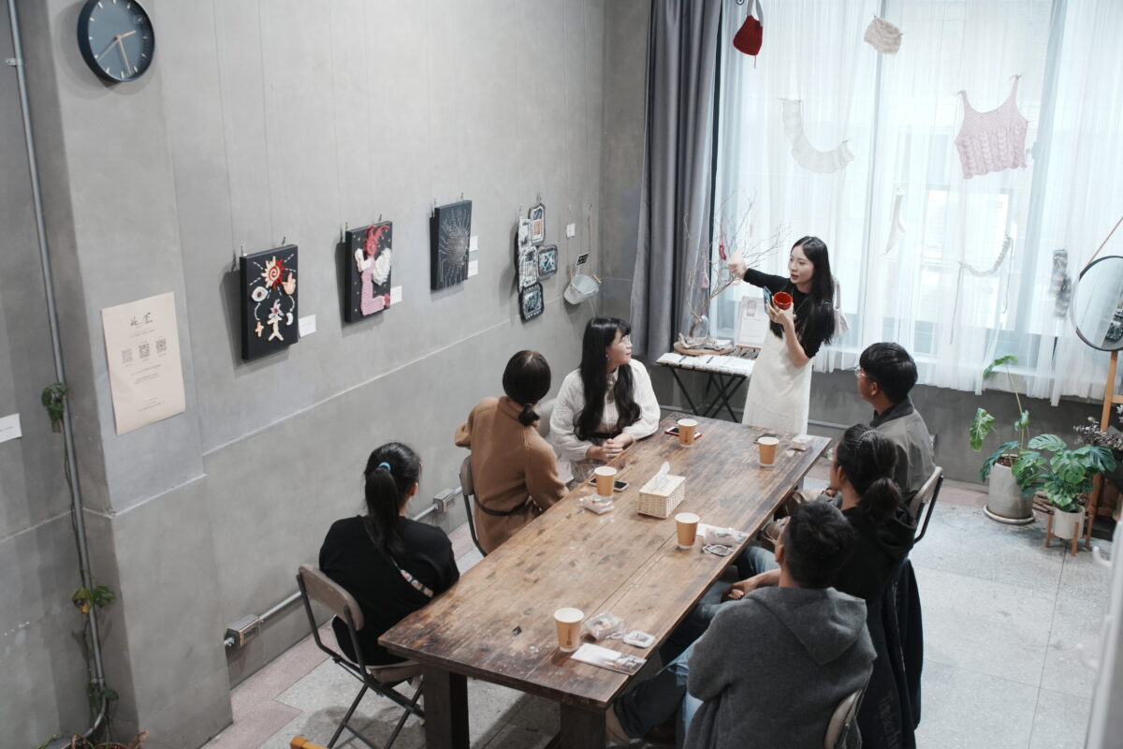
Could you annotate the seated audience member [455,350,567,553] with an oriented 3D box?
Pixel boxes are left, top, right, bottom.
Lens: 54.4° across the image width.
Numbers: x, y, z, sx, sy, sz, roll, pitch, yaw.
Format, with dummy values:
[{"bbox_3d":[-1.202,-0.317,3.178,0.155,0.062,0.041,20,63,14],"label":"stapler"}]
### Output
[{"bbox_3d":[-0.061,0.508,4.784,0.550,1.270,0.680,15,23,42],"label":"seated audience member"}]

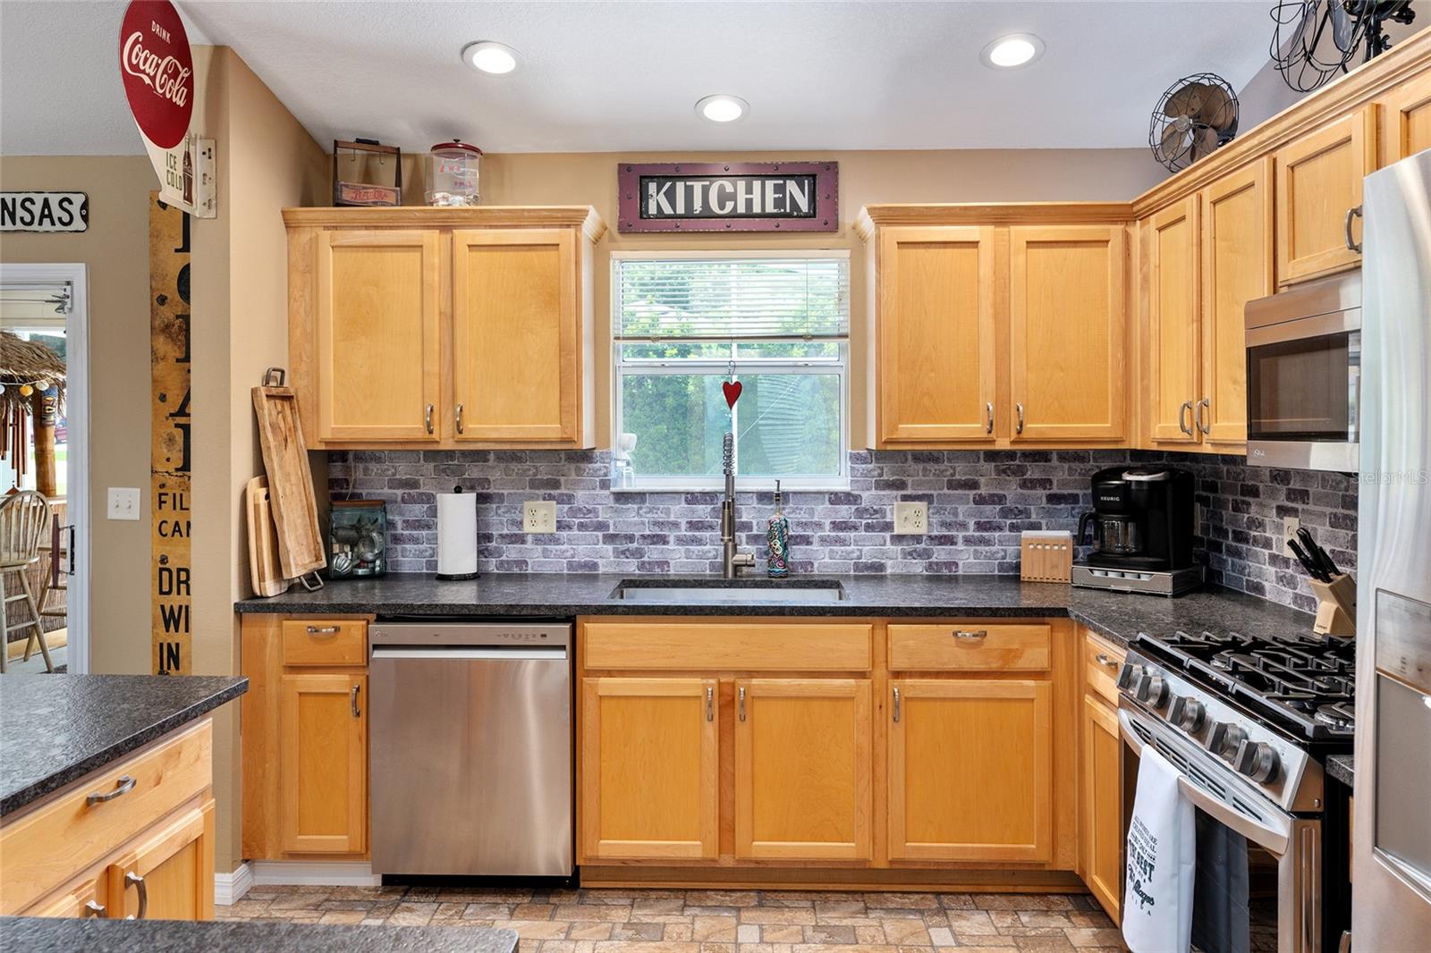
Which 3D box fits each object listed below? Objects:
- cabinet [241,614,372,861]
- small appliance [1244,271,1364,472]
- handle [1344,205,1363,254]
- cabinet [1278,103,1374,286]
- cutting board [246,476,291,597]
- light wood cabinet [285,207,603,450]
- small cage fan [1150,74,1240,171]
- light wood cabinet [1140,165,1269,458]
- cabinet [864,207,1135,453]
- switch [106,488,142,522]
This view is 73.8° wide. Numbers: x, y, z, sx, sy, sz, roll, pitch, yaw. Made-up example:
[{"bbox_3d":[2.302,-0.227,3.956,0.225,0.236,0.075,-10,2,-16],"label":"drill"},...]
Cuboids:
[{"bbox_3d":[-1.224,0.780,3.180,0.400,0.760,0.610,0,2,2],"label":"cabinet"},{"bbox_3d":[1.459,-0.214,1.915,0.400,0.410,0.755,0,2,2],"label":"small appliance"},{"bbox_3d":[1.311,-0.506,1.960,0.033,0.102,0.016,0,2,2],"label":"handle"},{"bbox_3d":[1.479,-0.595,2.060,0.330,0.350,0.390,0,2,2],"label":"cabinet"},{"bbox_3d":[-1.420,0.183,3.070,0.035,0.375,0.260,-5,2,2],"label":"cutting board"},{"bbox_3d":[-0.910,-0.486,3.310,1.010,0.790,0.350,0,2,2],"label":"light wood cabinet"},{"bbox_3d":[1.443,-1.020,2.846,0.220,0.345,0.285,-1,2,-33],"label":"small cage fan"},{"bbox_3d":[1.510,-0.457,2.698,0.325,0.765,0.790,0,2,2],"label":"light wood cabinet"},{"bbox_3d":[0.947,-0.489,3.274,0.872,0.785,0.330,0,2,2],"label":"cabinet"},{"bbox_3d":[-2.196,0.104,3.542,0.117,0.117,0.014,0,2,2],"label":"switch"}]

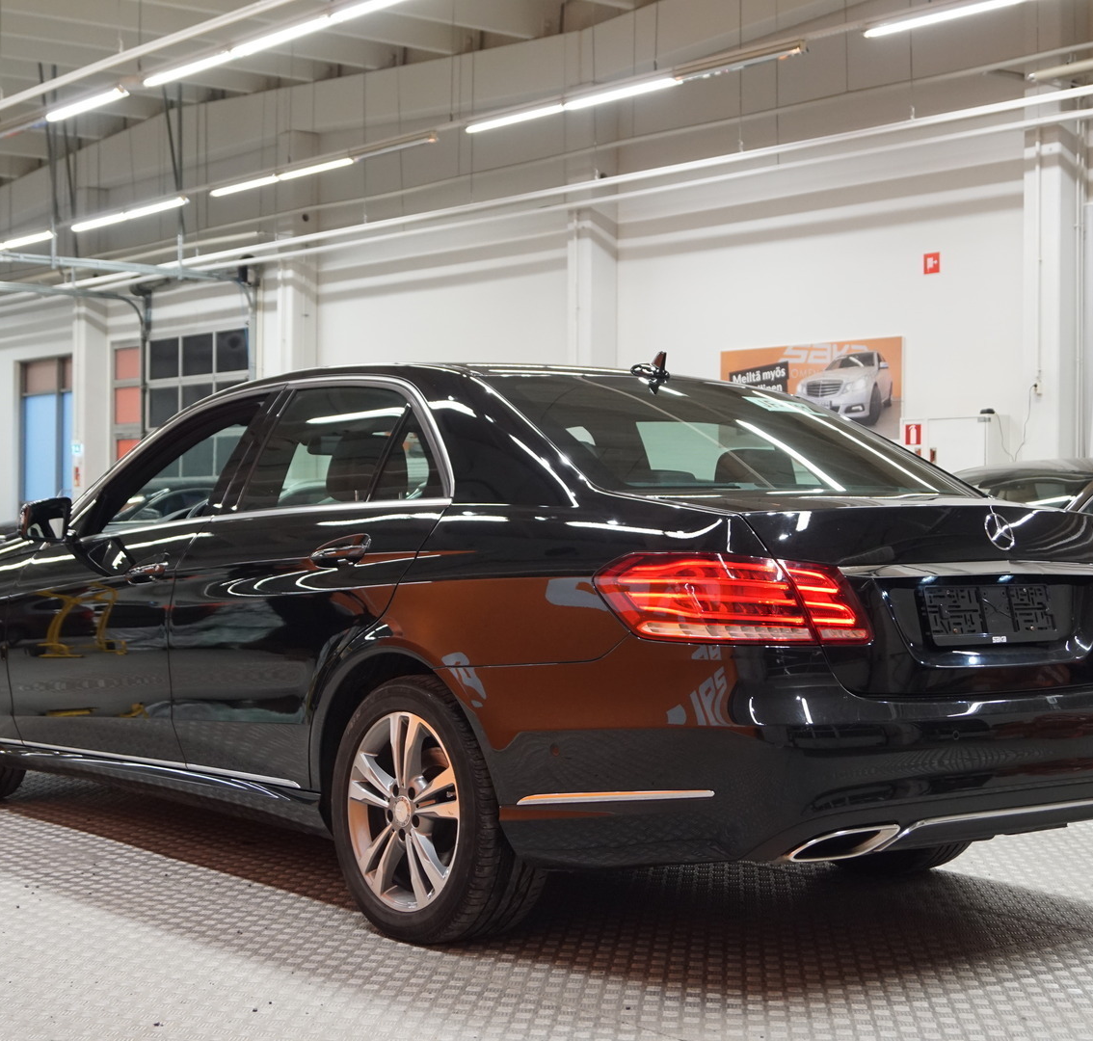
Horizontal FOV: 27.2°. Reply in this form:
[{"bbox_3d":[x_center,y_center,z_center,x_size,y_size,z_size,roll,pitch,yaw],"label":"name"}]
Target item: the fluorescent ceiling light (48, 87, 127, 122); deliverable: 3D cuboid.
[{"bbox_3d":[-3.899,-3.525,19.112,0.100,0.090,1.570,0,1,-35],"label":"fluorescent ceiling light"}]

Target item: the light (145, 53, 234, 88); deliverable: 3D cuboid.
[{"bbox_3d":[-2.792,-3.530,17.544,0.100,0.090,1.500,0,1,-35],"label":"light"}]

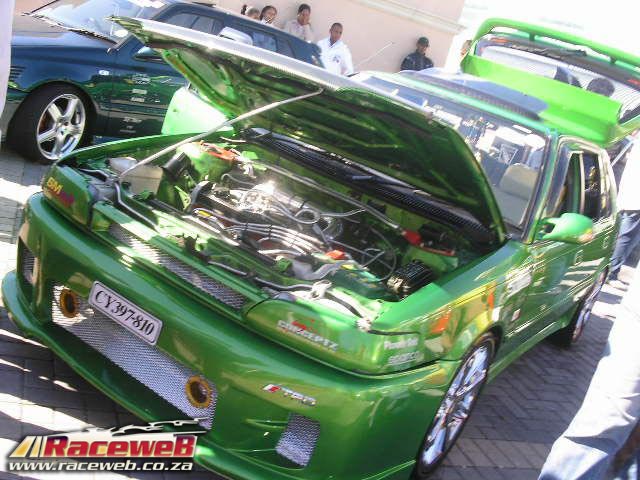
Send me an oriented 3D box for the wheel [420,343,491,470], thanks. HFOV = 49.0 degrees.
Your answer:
[{"bbox_3d":[0.430,0.581,2.634,0.200,0.500,0.500,25,17,31],"label":"wheel"}]

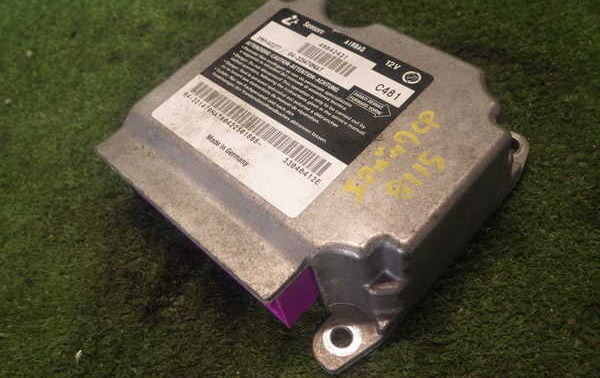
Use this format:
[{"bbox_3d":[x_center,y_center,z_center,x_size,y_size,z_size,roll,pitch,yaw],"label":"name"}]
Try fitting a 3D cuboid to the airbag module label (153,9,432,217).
[{"bbox_3d":[-0.004,-0.030,0.176,0.069,0.001,0.066,35,68,30],"label":"airbag module label"}]

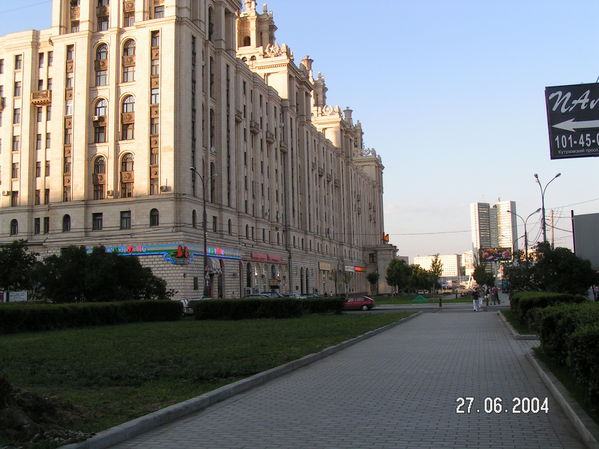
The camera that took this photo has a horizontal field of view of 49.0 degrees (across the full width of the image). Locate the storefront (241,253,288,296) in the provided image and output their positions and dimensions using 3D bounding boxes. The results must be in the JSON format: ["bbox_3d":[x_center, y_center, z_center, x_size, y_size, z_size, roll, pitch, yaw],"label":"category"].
[{"bbox_3d":[-5.477,8.541,103.789,1.200,7.508,19.355,-3,-6,18],"label":"storefront"}]

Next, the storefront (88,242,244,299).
[{"bbox_3d":[-17.281,7.195,87.653,13.237,7.553,17.001,-3,-6,18],"label":"storefront"}]

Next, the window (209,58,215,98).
[{"bbox_3d":[-11.716,-19.350,86.883,0.400,5.602,1.600,-3,-6,16],"label":"window"}]

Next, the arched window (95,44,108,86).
[{"bbox_3d":[-23.793,-19.193,79.411,1.813,5.309,0.400,-3,-6,16],"label":"arched window"}]

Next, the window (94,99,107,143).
[{"bbox_3d":[-25.189,-13.195,83.636,1.784,5.721,0.300,-3,-6,18],"label":"window"}]

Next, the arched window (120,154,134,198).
[{"bbox_3d":[-21.253,-5.936,81.622,1.900,5.529,0.300,-3,-6,18],"label":"arched window"}]

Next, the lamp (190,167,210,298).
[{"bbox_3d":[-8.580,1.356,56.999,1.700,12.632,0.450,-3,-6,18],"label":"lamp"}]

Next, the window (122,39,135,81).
[{"bbox_3d":[-20.274,-19.428,78.417,1.700,5.316,0.400,-3,-6,16],"label":"window"}]

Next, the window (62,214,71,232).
[{"bbox_3d":[-27.738,-0.115,78.743,1.079,2.140,0.400,-3,-6,16],"label":"window"}]

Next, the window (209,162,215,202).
[{"bbox_3d":[-11.496,-5.455,85.228,0.400,5.364,1.600,-3,-6,16],"label":"window"}]

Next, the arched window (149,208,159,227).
[{"bbox_3d":[-17.506,-0.833,79.669,1.264,2.192,0.300,-3,-6,18],"label":"arched window"}]

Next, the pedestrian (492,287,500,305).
[{"bbox_3d":[18.882,6.870,63.000,0.520,1.720,0.380,-3,-6,15],"label":"pedestrian"}]

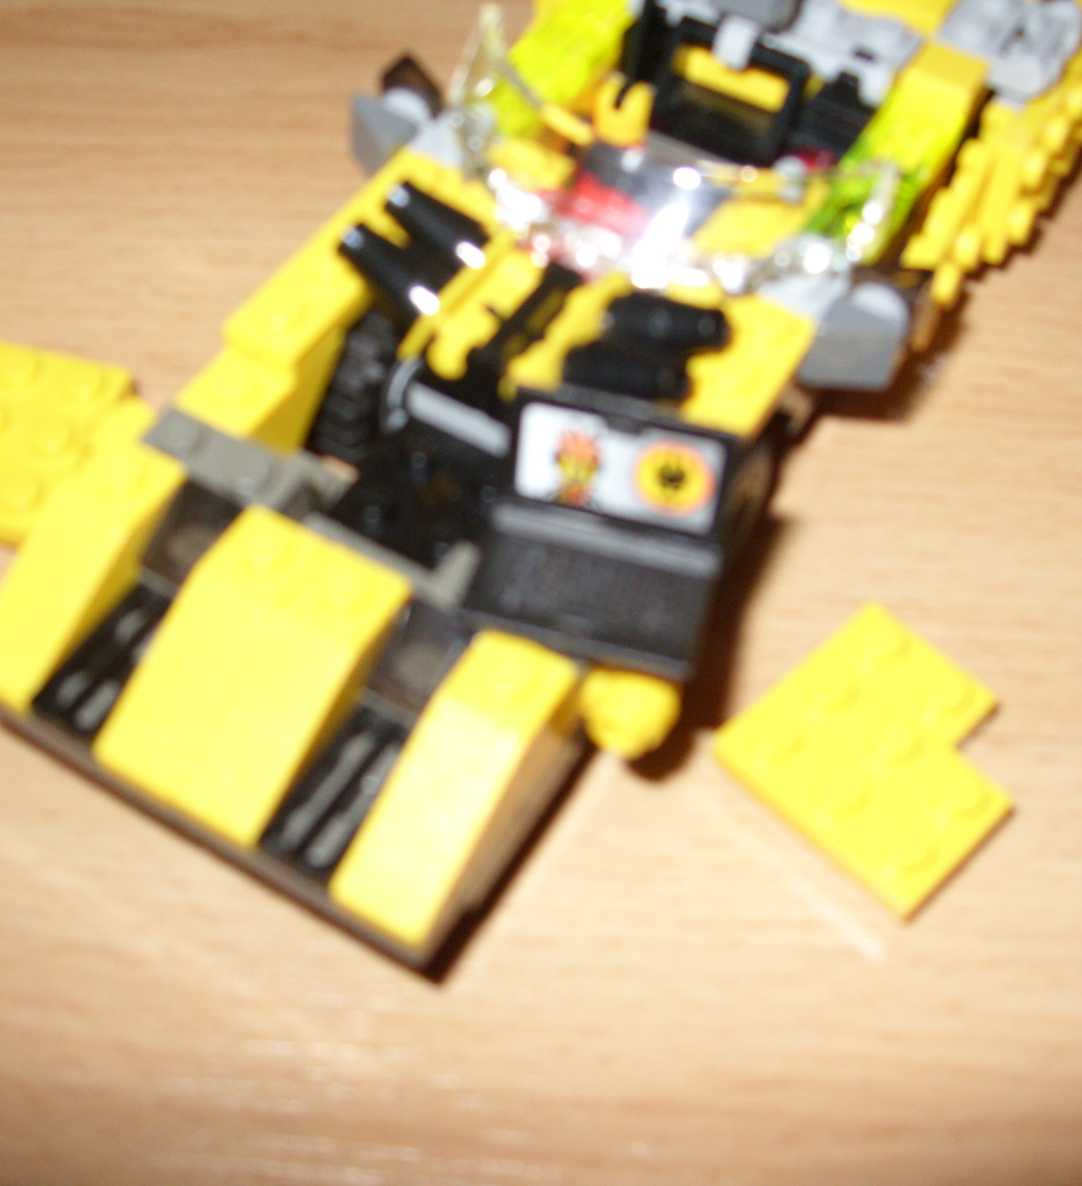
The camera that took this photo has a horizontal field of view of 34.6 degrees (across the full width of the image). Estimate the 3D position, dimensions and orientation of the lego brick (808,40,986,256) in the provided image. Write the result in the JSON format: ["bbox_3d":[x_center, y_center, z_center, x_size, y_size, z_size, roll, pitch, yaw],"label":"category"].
[{"bbox_3d":[0.036,-0.045,0.178,0.008,0.011,0.025,27,59,15],"label":"lego brick"}]

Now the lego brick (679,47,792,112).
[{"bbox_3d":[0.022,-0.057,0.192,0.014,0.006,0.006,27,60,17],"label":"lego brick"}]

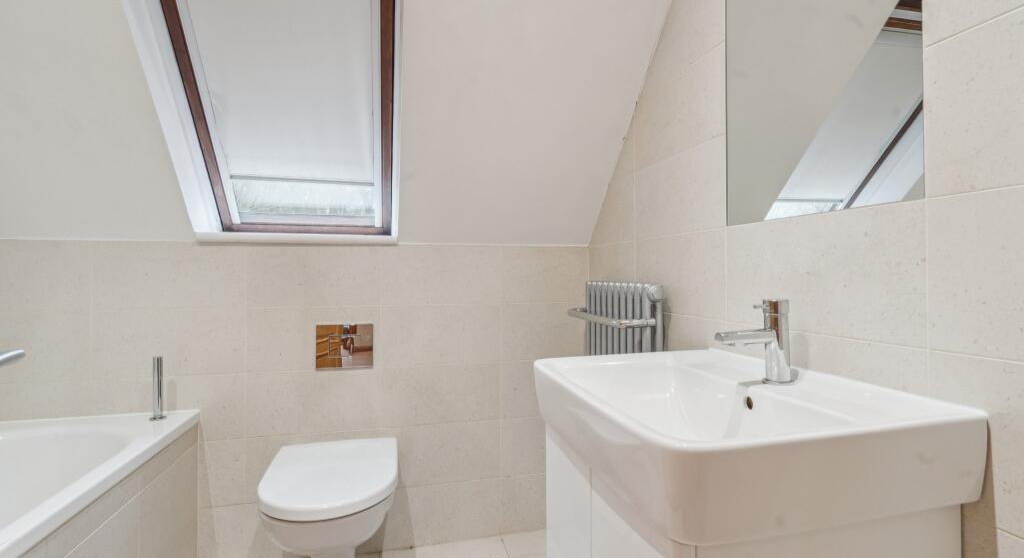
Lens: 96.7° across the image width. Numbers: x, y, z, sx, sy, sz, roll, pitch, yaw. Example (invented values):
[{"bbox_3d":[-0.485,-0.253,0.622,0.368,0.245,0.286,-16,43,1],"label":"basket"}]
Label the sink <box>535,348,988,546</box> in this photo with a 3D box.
[{"bbox_3d":[0.334,0.238,0.803,0.471,0.122,0.555,0,0,-15],"label":"sink"}]

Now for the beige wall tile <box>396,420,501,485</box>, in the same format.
[{"bbox_3d":[-0.266,0.657,1.716,0.444,0.222,0.012,0,0,-14],"label":"beige wall tile"}]

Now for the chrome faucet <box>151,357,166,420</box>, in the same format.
[{"bbox_3d":[-1.110,0.343,1.429,0.046,0.198,0.046,0,0,-14],"label":"chrome faucet"}]

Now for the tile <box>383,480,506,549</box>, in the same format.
[{"bbox_3d":[-0.258,0.874,1.705,0.443,0.222,0.010,0,0,-13],"label":"tile"}]

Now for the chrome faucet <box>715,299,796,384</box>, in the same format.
[{"bbox_3d":[0.422,0.109,0.792,0.160,0.145,0.052,0,0,-14],"label":"chrome faucet"}]

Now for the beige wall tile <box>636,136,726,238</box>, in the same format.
[{"bbox_3d":[0.464,-0.234,1.288,0.012,0.222,0.427,0,0,-14],"label":"beige wall tile"}]

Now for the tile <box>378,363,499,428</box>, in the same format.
[{"bbox_3d":[-0.259,0.430,1.702,0.443,0.222,0.010,0,0,-13],"label":"tile"}]

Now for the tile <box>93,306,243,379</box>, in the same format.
[{"bbox_3d":[-1.120,0.206,1.503,0.437,0.222,0.012,0,0,-14],"label":"tile"}]

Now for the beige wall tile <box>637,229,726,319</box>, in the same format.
[{"bbox_3d":[0.457,-0.012,1.275,0.010,0.222,0.416,0,0,-15],"label":"beige wall tile"}]

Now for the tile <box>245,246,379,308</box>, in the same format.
[{"bbox_3d":[-0.693,-0.016,1.607,0.438,0.222,0.012,0,0,-14],"label":"tile"}]

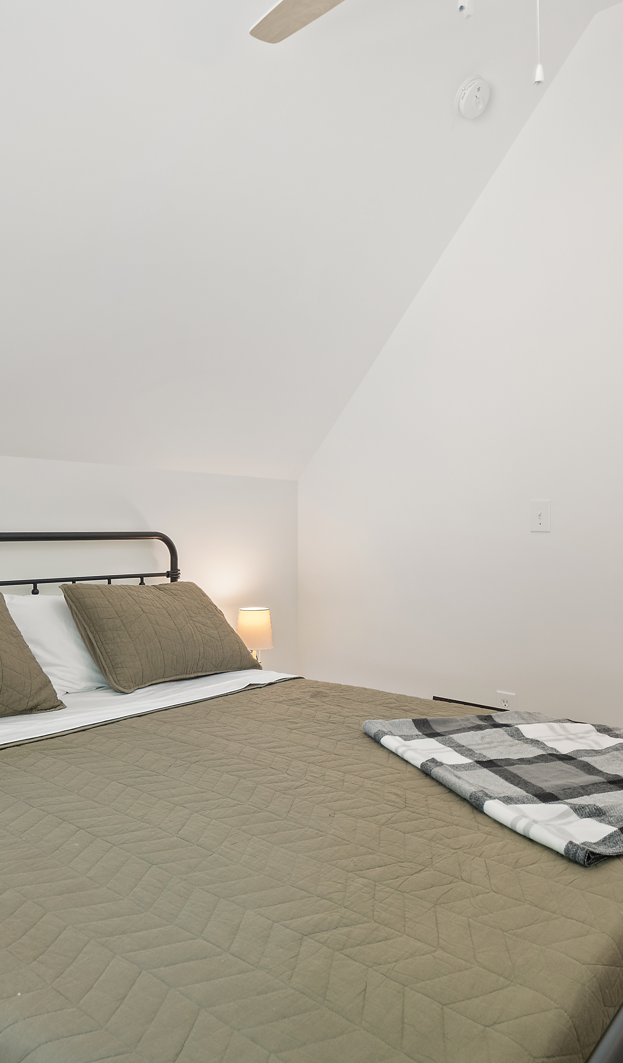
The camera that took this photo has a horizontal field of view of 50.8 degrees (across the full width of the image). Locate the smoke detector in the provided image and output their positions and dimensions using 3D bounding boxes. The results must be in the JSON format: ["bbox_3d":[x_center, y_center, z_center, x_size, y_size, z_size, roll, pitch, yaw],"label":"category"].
[{"bbox_3d":[0.616,-1.619,2.456,0.135,0.135,0.045,0,40,-48],"label":"smoke detector"}]

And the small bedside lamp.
[{"bbox_3d":[-0.255,0.500,2.934,0.165,0.310,0.165,0,0,0],"label":"small bedside lamp"}]

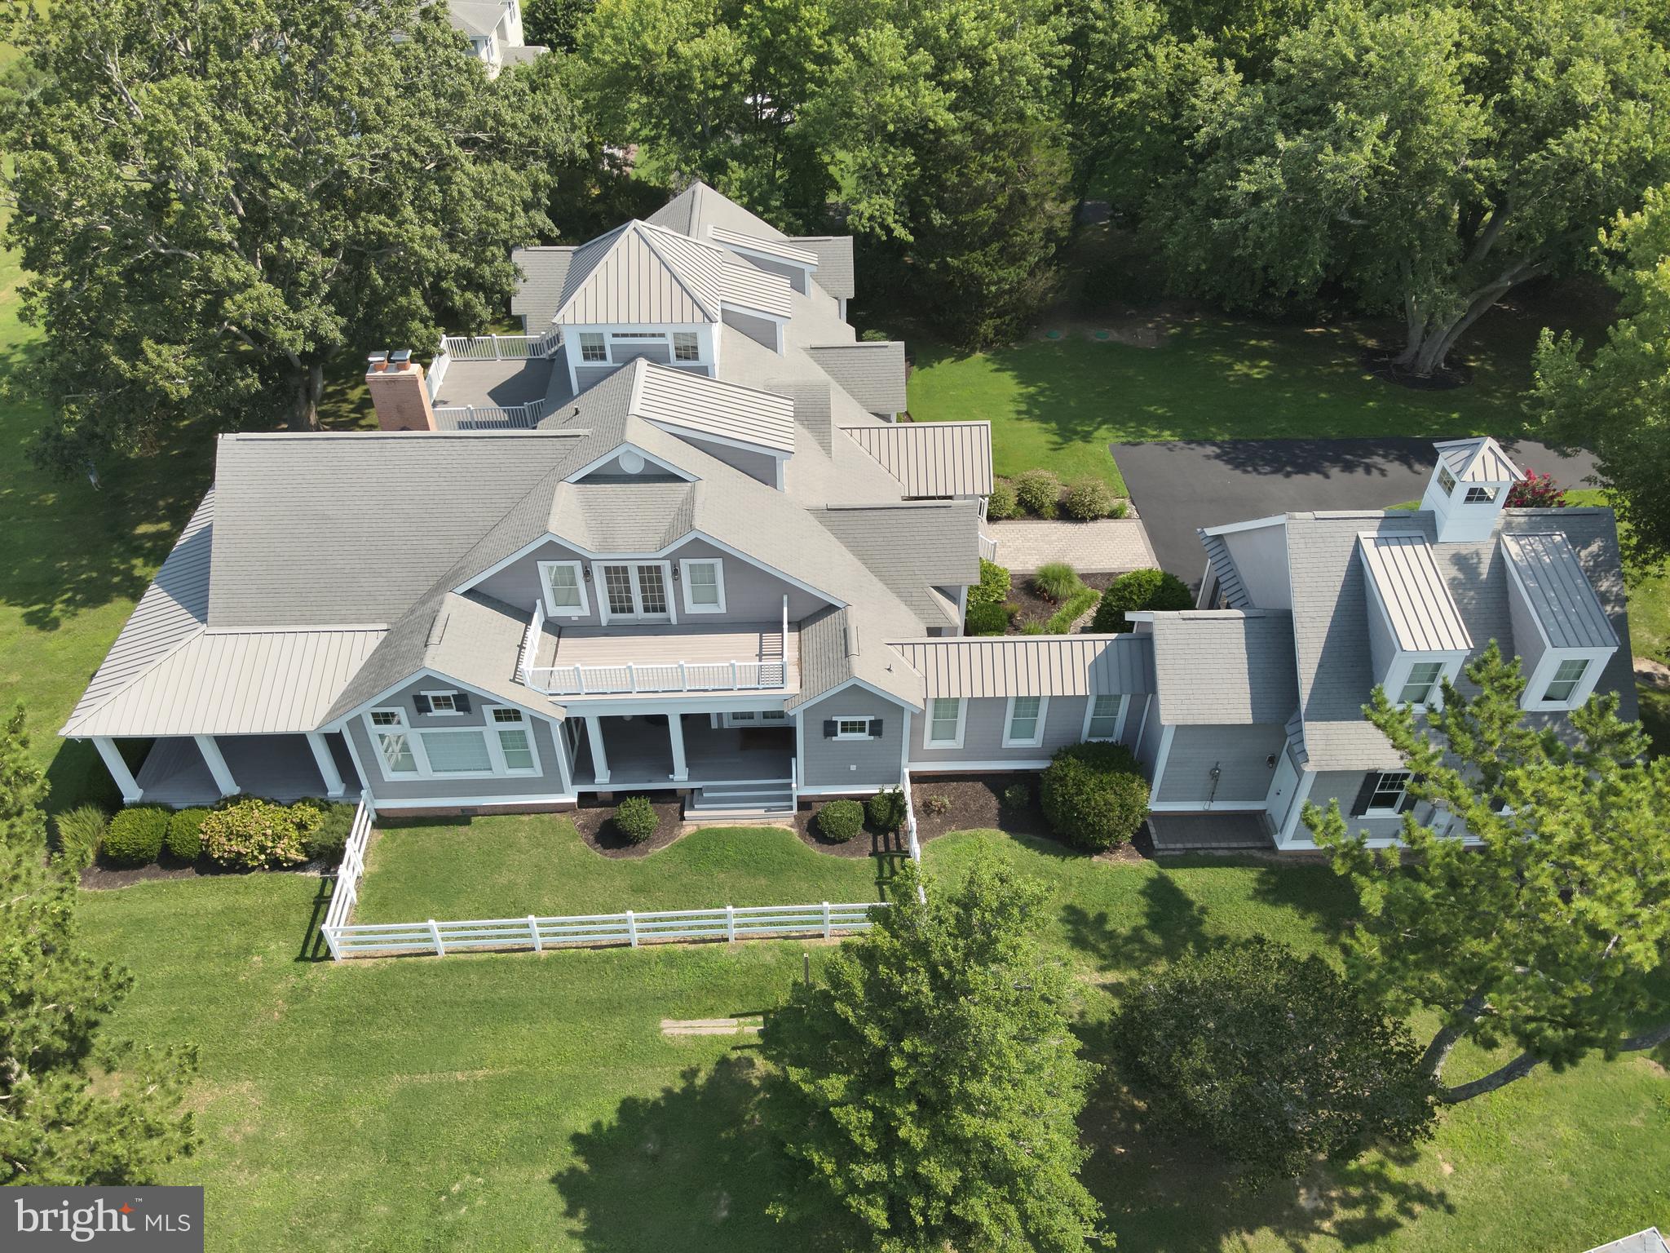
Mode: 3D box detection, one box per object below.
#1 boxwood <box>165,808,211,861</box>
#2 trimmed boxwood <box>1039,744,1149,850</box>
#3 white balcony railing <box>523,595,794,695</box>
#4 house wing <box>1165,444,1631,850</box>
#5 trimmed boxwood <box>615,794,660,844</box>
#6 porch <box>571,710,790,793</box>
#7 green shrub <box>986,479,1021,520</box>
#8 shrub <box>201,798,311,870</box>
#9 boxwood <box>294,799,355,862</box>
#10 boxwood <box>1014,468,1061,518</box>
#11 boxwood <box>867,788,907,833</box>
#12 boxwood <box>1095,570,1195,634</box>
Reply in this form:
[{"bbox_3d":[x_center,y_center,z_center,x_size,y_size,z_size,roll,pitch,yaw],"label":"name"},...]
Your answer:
[{"bbox_3d":[-16.954,5.488,30.537,1.199,1.400,1.199,-1,39,-1],"label":"boxwood"},{"bbox_3d":[6.824,4.484,30.586,2.848,2.500,2.762,-1,39,-1],"label":"trimmed boxwood"},{"bbox_3d":[-4.760,0.479,31.603,6.970,1.050,2.950,-1,39,-2],"label":"white balcony railing"},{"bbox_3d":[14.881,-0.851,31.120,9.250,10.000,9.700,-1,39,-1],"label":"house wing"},{"bbox_3d":[-5.315,5.159,30.947,1.171,1.200,1.171,-1,39,-1],"label":"trimmed boxwood"},{"bbox_3d":[-4.350,3.598,33.898,6.250,0.240,2.950,-1,39,-2],"label":"porch"},{"bbox_3d":[6.010,-4.735,42.862,1.707,1.450,1.707,-1,39,-1],"label":"green shrub"},{"bbox_3d":[-15.250,5.462,30.546,2.745,1.400,1.922,-1,39,-1],"label":"shrub"},{"bbox_3d":[-13.773,5.502,31.249,1.470,1.500,1.700,-1,39,-2],"label":"boxwood"},{"bbox_3d":[7.508,-4.967,43.011,1.789,1.600,1.789,-1,39,-1],"label":"boxwood"},{"bbox_3d":[1.404,4.952,31.178,1.109,1.120,1.109,-1,39,-1],"label":"boxwood"},{"bbox_3d":[10.001,-0.408,37.589,3.200,2.800,3.150,-1,39,-2],"label":"boxwood"}]

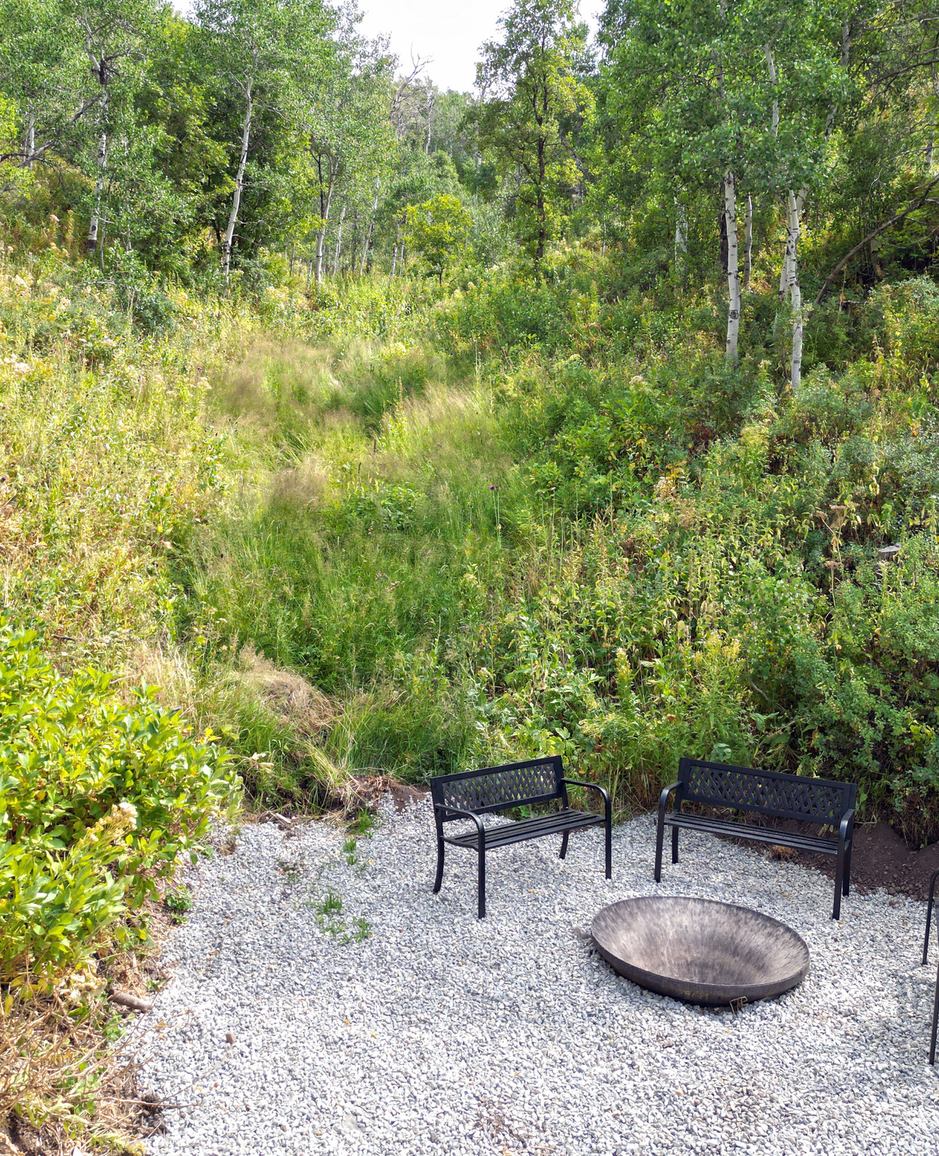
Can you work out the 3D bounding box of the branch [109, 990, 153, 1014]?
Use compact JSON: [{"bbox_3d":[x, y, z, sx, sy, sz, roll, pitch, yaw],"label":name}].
[{"bbox_3d":[-1.818,2.279,5.739,0.270,0.060,0.060,4,6,19],"label":"branch"}]

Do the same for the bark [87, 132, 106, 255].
[{"bbox_3d":[-8.138,-8.407,23.373,0.220,2.627,0.209,7,6,0],"label":"bark"}]

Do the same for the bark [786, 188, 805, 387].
[{"bbox_3d":[5.117,-4.562,16.851,0.220,3.072,0.209,-3,6,0],"label":"bark"}]

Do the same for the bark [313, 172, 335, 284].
[{"bbox_3d":[-3.618,-8.802,26.867,0.210,2.762,0.200,7,6,0],"label":"bark"}]

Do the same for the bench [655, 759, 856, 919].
[{"bbox_3d":[2.075,1.855,7.753,1.275,0.810,0.593,5,6,26],"label":"bench"}]

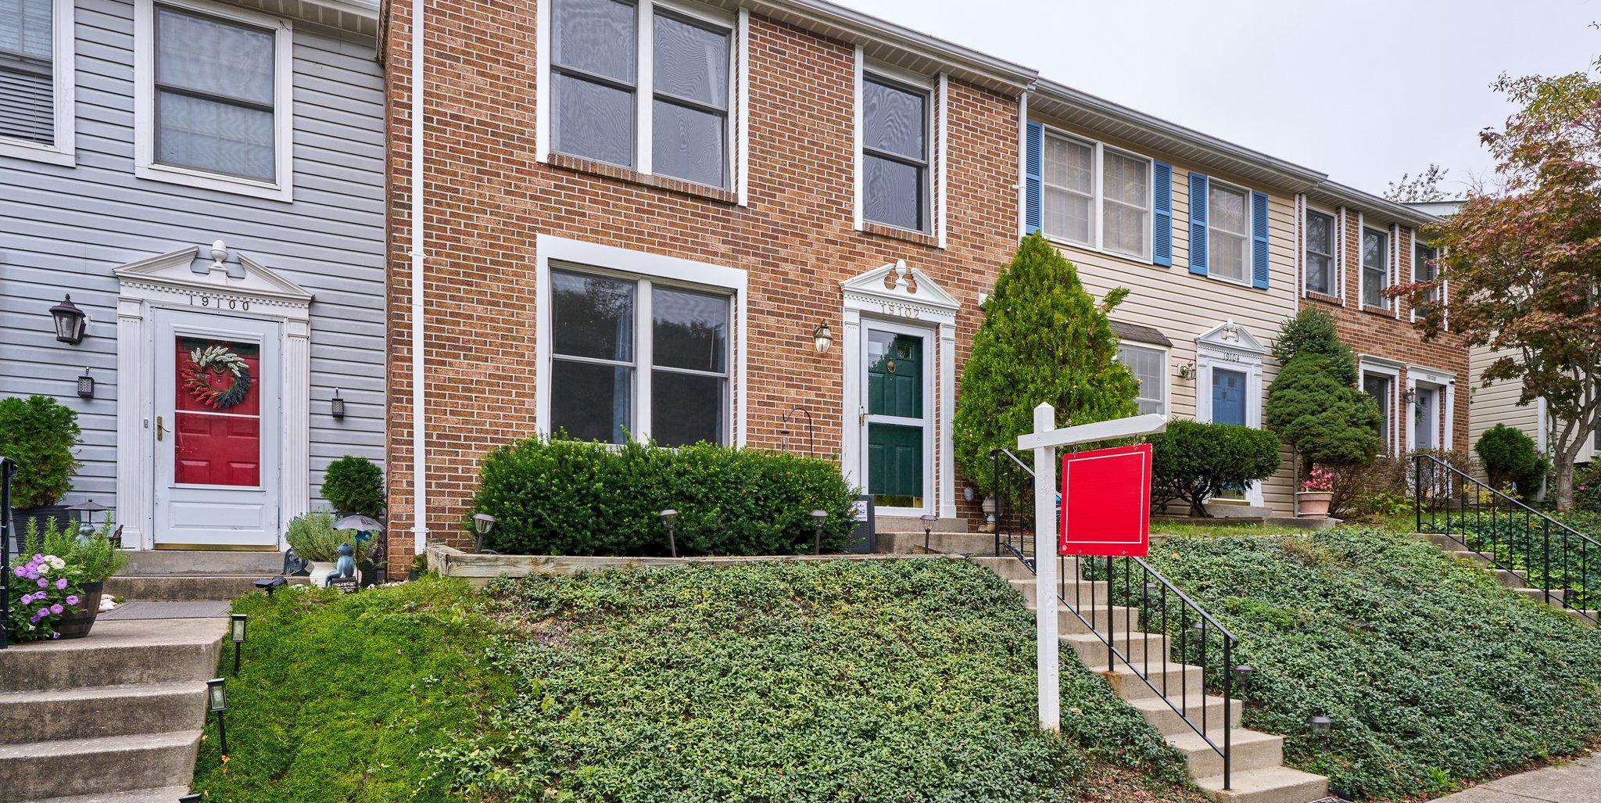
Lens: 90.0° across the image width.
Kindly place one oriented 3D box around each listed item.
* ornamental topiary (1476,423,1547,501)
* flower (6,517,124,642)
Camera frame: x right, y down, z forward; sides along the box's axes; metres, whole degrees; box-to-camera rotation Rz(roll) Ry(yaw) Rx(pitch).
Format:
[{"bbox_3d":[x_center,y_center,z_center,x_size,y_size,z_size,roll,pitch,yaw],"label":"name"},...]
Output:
[{"bbox_3d":[12.350,1.070,13.900,0.980,1.400,0.980,3,-6,-25],"label":"ornamental topiary"},{"bbox_3d":[-3.445,0.830,3.750,0.440,0.570,0.430,3,-6,-25],"label":"flower"}]

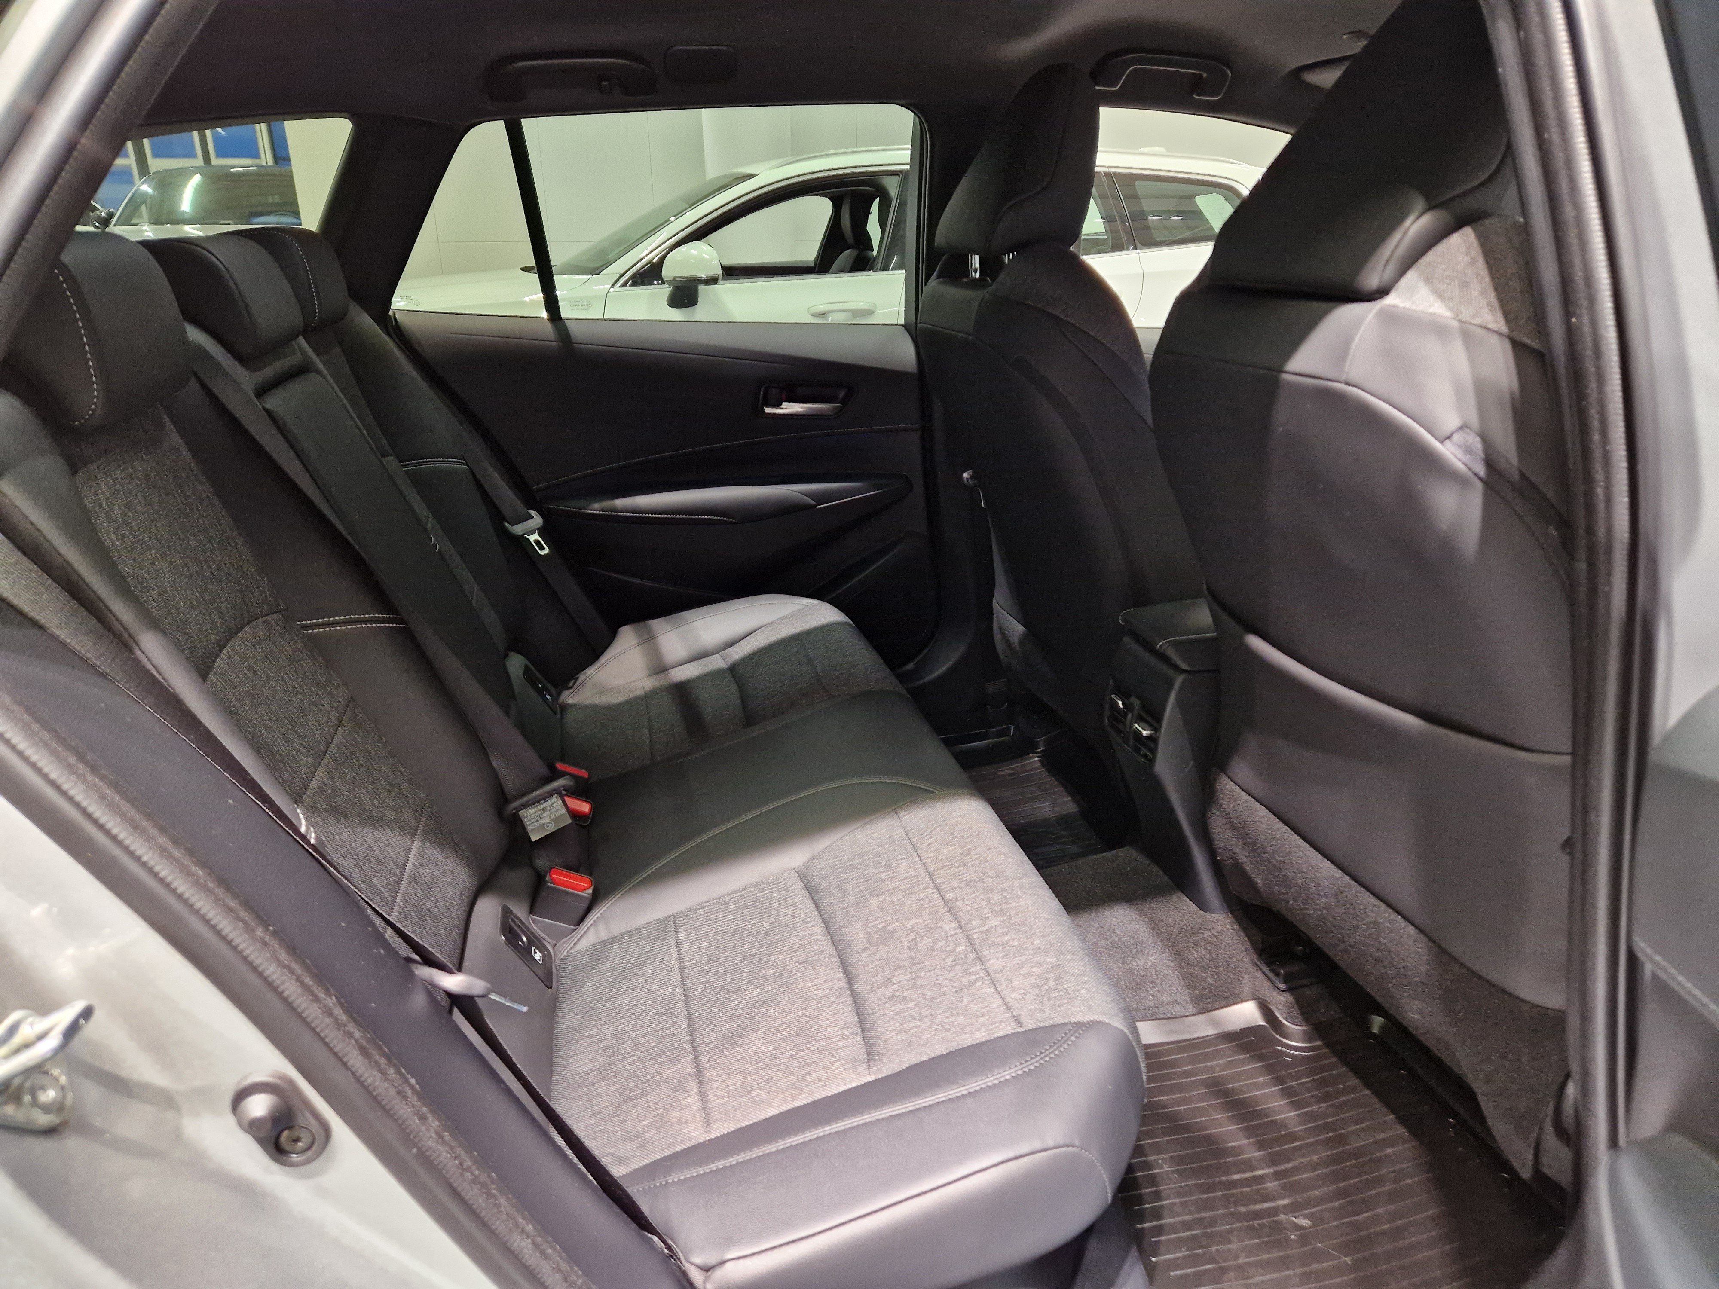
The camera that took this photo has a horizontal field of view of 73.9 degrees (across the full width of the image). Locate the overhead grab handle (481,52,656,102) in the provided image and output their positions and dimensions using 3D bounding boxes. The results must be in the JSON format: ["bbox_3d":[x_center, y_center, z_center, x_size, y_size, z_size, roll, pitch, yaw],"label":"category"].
[{"bbox_3d":[-0.386,-0.764,1.537,0.222,0.050,0.050,-5,41,-12],"label":"overhead grab handle"}]

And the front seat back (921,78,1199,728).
[{"bbox_3d":[0.307,-0.348,1.703,0.280,0.880,0.500,-16,23,-7],"label":"front seat back"}]

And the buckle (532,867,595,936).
[{"bbox_3d":[-0.306,0.263,1.180,0.047,0.062,0.030,18,15,-19],"label":"buckle"}]

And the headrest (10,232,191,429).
[{"bbox_3d":[-0.568,-0.214,0.791,0.120,0.150,0.250,-15,23,-8],"label":"headrest"}]

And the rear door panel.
[{"bbox_3d":[-0.290,-0.223,1.958,0.860,0.660,0.120,-5,21,-12],"label":"rear door panel"}]

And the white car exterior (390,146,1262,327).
[{"bbox_3d":[-0.279,-1.482,5.273,4.760,1.430,1.870,-3,21,-6],"label":"white car exterior"}]

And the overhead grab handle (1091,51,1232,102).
[{"bbox_3d":[0.451,-0.839,1.698,0.212,0.050,0.050,-5,41,-12],"label":"overhead grab handle"}]

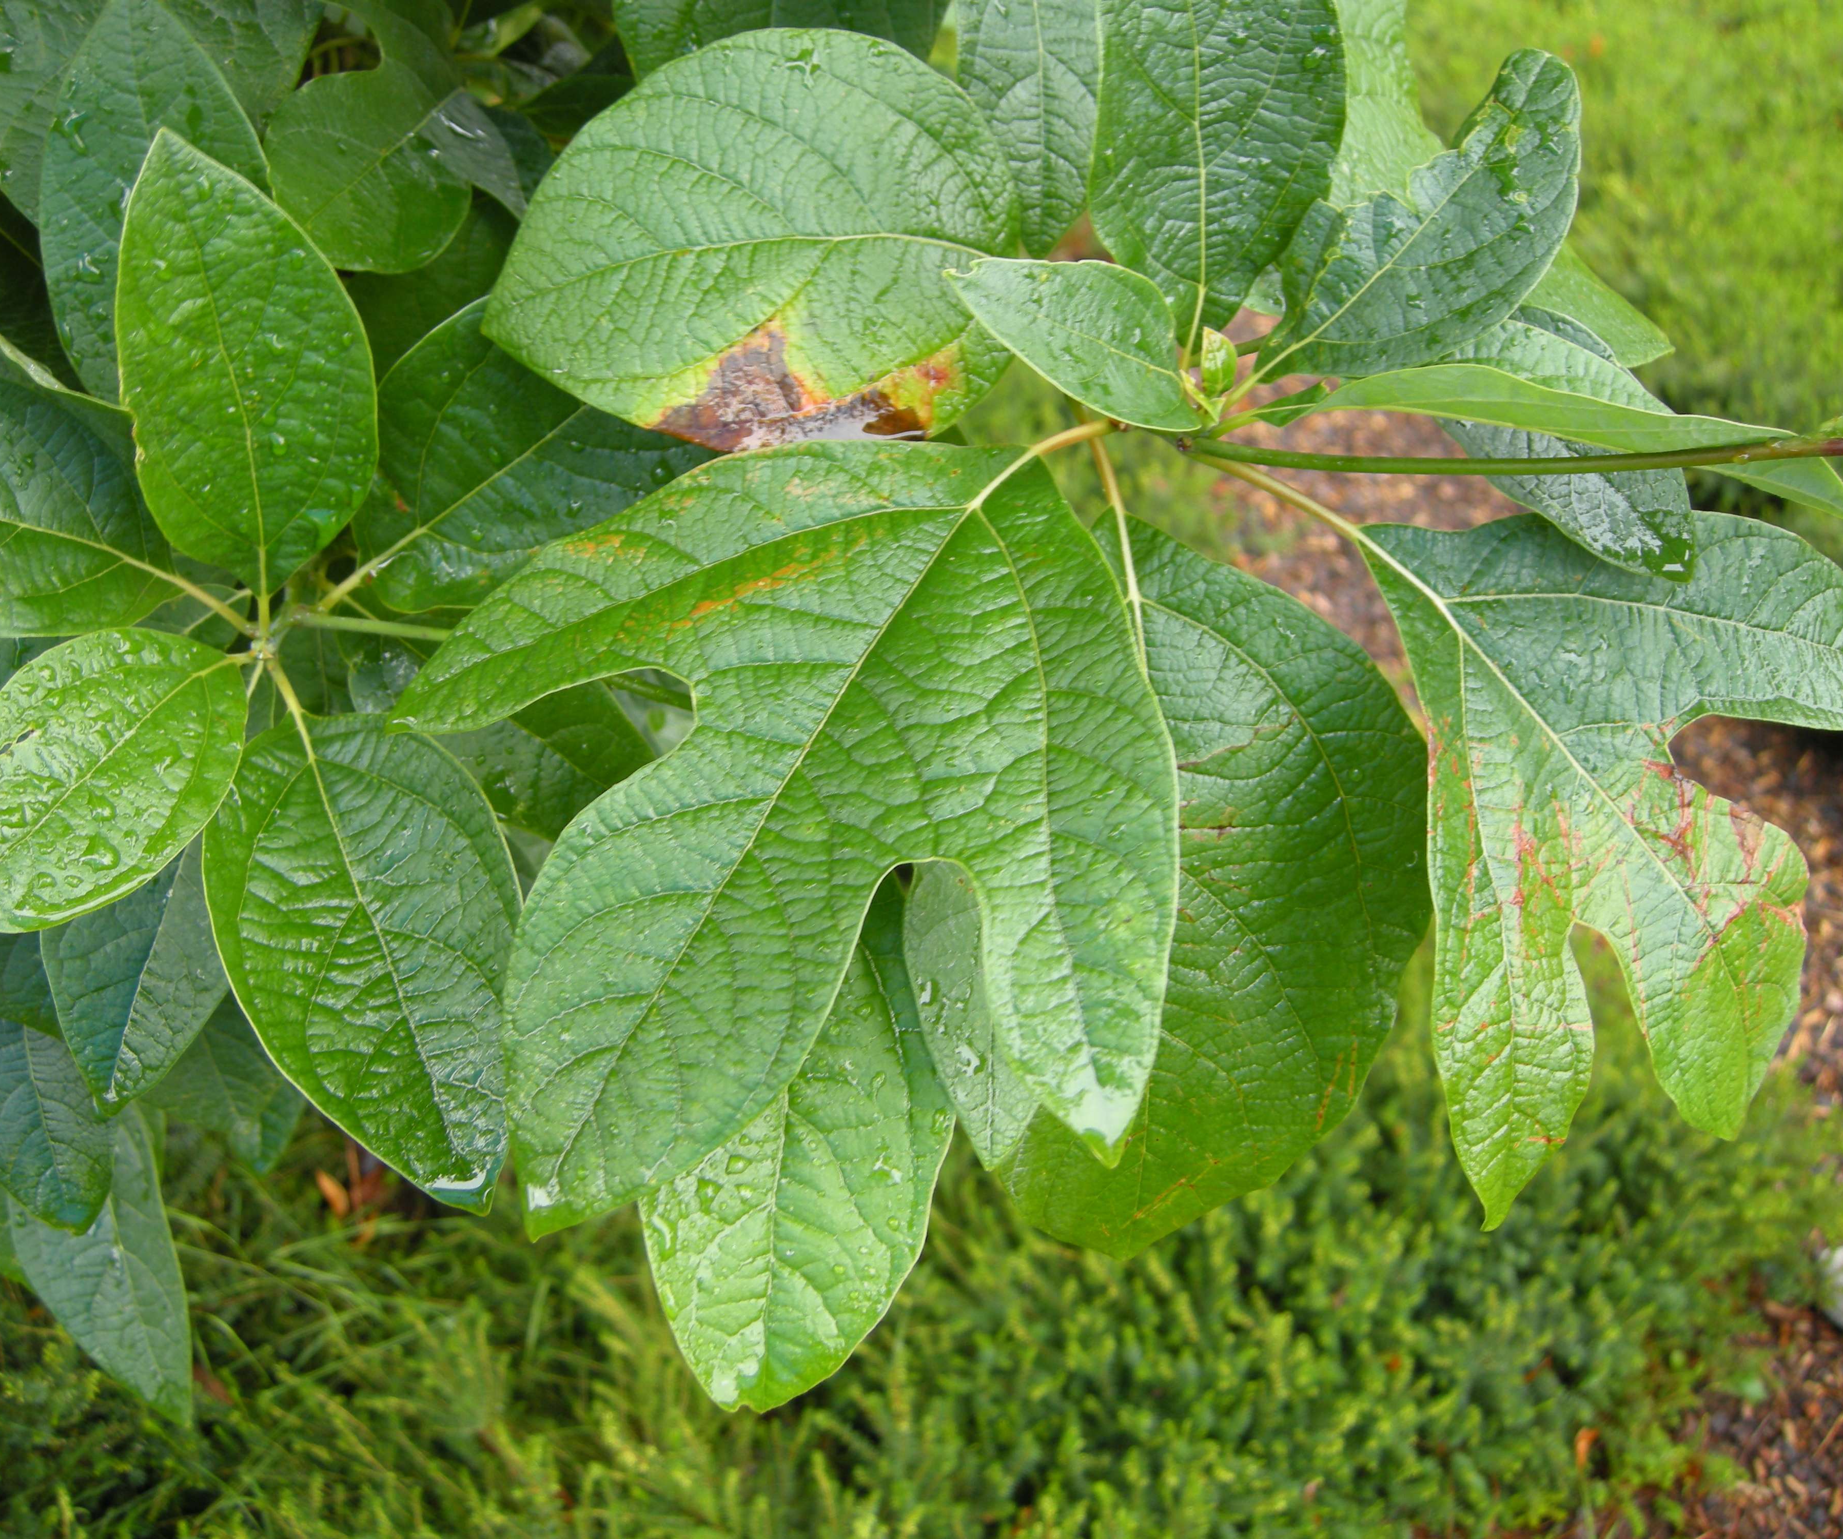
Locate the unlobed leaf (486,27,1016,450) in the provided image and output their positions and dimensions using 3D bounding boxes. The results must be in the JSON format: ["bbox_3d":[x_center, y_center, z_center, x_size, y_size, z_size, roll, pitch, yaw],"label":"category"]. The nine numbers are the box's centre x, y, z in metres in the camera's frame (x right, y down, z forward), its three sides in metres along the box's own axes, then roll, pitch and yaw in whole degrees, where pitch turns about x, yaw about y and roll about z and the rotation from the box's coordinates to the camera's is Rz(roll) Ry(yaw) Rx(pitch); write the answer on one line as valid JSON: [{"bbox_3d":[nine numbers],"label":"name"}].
[{"bbox_3d":[-0.035,-0.104,0.421,0.106,0.032,0.104,-7,67,0],"label":"unlobed leaf"}]

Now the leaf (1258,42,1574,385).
[{"bbox_3d":[0.103,-0.108,0.423,0.042,0.022,0.092,40,79,14],"label":"leaf"}]

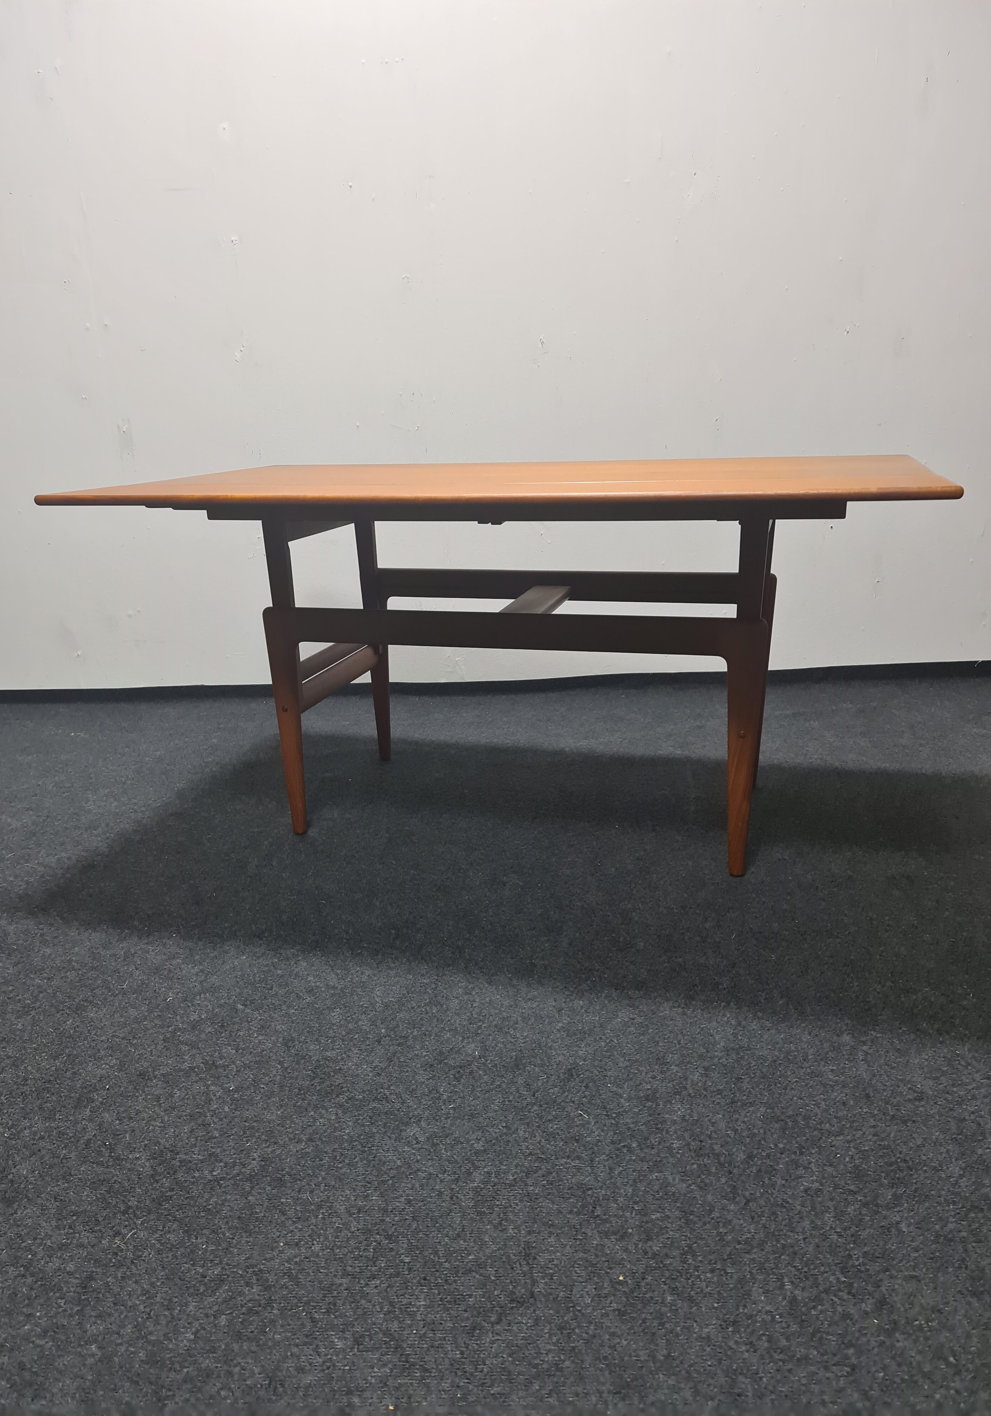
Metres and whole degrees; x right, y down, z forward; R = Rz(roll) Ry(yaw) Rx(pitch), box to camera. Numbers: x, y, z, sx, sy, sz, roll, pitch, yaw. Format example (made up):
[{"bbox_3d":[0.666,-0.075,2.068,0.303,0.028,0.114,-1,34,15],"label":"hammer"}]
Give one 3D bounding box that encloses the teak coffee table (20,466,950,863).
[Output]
[{"bbox_3d":[0.048,-0.121,2.116,1.518,0.714,0.884,3,17,16],"label":"teak coffee table"}]

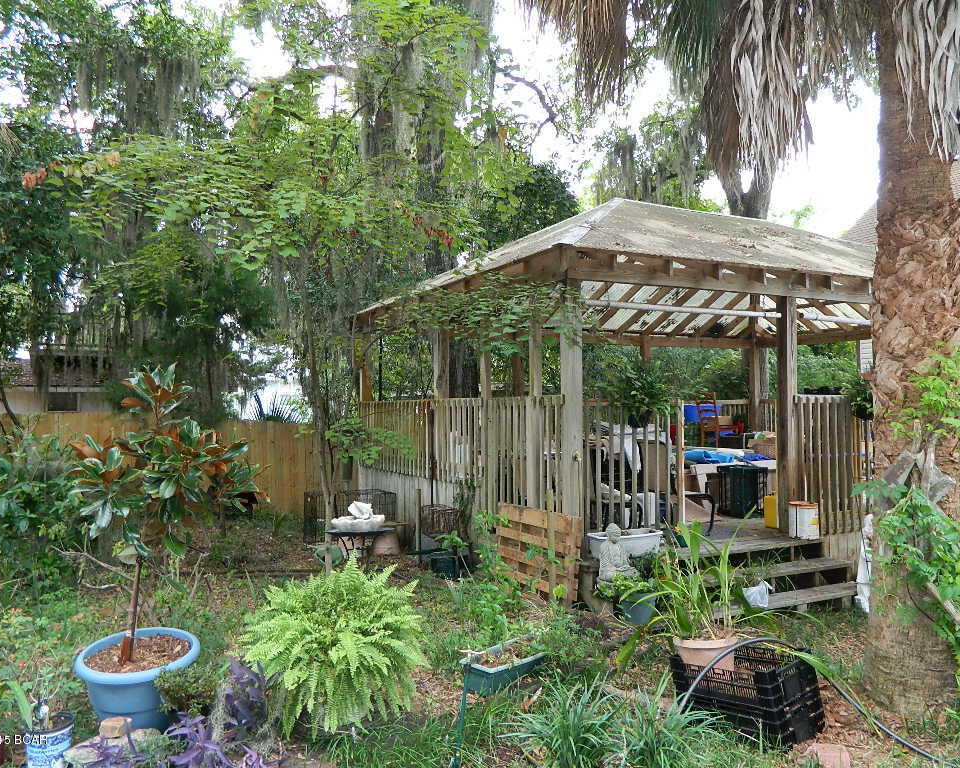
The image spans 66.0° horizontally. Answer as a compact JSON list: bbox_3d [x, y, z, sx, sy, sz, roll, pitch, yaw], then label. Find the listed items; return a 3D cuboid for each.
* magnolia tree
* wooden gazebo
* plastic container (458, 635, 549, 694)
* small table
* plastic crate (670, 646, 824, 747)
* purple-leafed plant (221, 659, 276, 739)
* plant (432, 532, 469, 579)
[{"bbox_3d":[-1.580,0.660,3.750,0.900,1.470,0.860,0,-2,0],"label":"magnolia tree"},{"bbox_3d":[2.779,-0.183,9.192,7.370,3.991,5.036,0,-2,-27],"label":"wooden gazebo"},{"bbox_3d":[0.190,1.635,4.280,0.210,0.160,0.650,-2,-2,43],"label":"plastic container"},{"bbox_3d":[-1.170,1.650,7.200,0.660,0.460,0.620,0,-2,0],"label":"small table"},{"bbox_3d":[1.400,1.627,3.903,0.385,0.385,0.580,1,-7,-37],"label":"plastic crate"},{"bbox_3d":[-1.090,1.500,3.500,0.270,0.380,0.270,0,-2,0],"label":"purple-leafed plant"},{"bbox_3d":[-0.287,1.610,7.000,0.360,0.450,0.340,0,-2,0],"label":"plant"}]

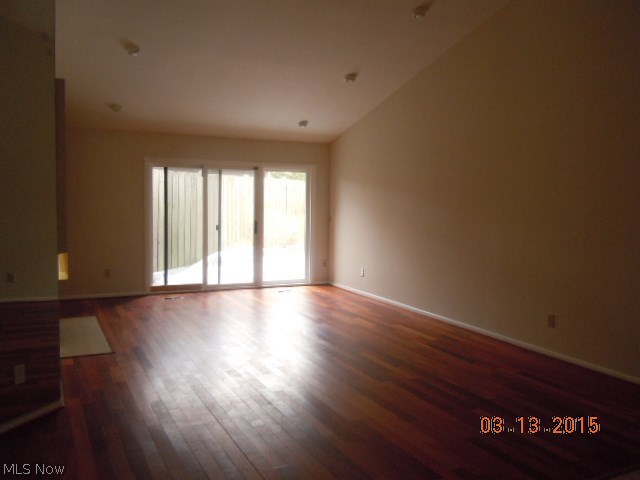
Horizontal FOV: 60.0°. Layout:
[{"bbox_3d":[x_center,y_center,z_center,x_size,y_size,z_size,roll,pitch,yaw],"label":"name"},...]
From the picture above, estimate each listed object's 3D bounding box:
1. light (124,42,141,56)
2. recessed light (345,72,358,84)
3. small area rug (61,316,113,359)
[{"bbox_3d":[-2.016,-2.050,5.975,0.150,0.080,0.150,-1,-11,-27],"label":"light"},{"bbox_3d":[0.409,-2.099,7.208,0.150,0.080,0.150,-6,-10,-1],"label":"recessed light"},{"bbox_3d":[-2.644,1.031,6.110,0.507,0.020,1.829,-1,5,-27],"label":"small area rug"}]

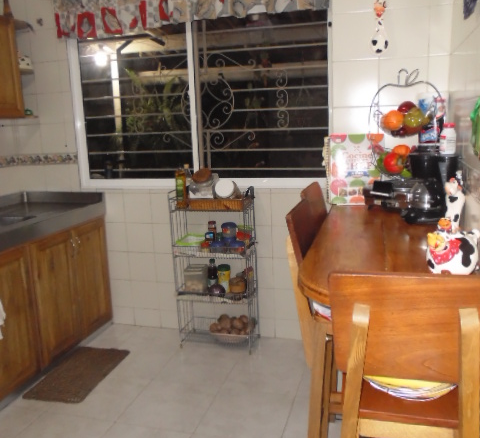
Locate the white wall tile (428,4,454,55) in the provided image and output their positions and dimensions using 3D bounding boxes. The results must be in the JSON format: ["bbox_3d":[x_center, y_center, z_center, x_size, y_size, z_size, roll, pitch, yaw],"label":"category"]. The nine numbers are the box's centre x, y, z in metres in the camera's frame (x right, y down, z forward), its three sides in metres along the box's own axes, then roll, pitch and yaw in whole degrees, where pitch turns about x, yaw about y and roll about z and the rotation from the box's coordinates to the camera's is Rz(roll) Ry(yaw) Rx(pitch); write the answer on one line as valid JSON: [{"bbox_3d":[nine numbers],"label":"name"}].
[{"bbox_3d":[0.848,-0.797,2.032,0.088,0.203,0.010,1,11,16],"label":"white wall tile"}]

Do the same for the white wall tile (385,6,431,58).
[{"bbox_3d":[0.719,-0.812,2.102,0.200,0.200,0.010,1,12,17],"label":"white wall tile"}]

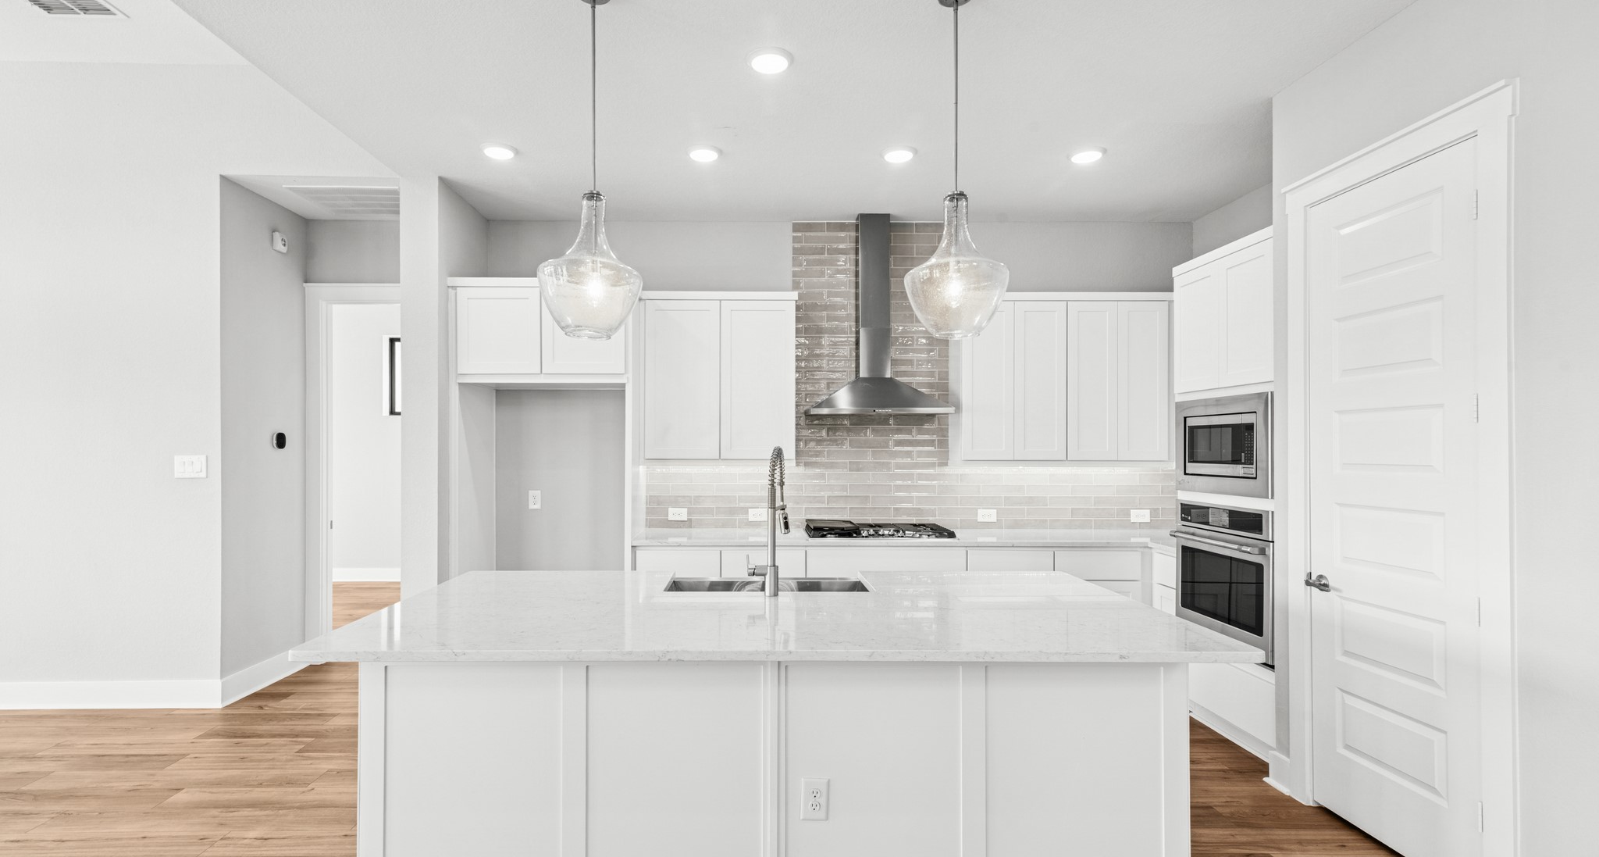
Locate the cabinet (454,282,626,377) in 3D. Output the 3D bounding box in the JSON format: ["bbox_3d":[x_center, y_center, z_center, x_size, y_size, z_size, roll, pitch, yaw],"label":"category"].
[{"bbox_3d":[-1.560,-0.585,4.585,1.050,0.610,0.610,0,-1,-1],"label":"cabinet"}]

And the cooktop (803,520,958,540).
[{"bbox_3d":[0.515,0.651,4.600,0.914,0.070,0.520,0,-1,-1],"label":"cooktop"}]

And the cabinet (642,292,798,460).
[{"bbox_3d":[-0.515,-0.321,4.720,0.980,1.080,0.340,0,-1,-1],"label":"cabinet"}]

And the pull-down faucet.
[{"bbox_3d":[-0.112,0.343,2.729,0.125,0.544,0.260,0,-1,12],"label":"pull-down faucet"}]

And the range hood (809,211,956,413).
[{"bbox_3d":[0.490,-0.745,4.630,0.914,1.330,0.510,0,-1,-1],"label":"range hood"}]

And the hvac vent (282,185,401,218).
[{"bbox_3d":[-2.670,-1.420,4.460,0.760,0.030,0.570,0,-1,-1],"label":"hvac vent"}]

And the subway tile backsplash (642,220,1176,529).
[{"bbox_3d":[0.780,-0.370,4.890,3.700,2.120,0.030,0,-1,-1],"label":"subway tile backsplash"}]

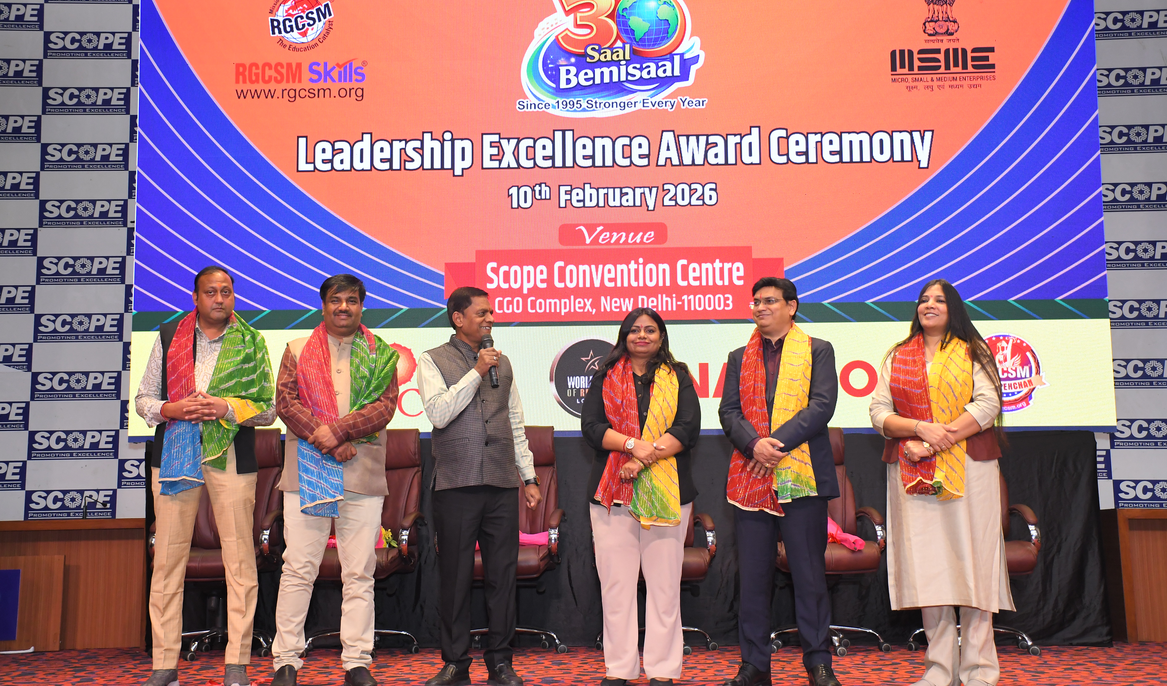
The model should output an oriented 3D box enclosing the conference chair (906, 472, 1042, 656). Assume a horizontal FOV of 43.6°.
[{"bbox_3d":[1.979,0.984,7.514,0.650,1.190,0.720,-1,-7,0],"label":"conference chair"}]

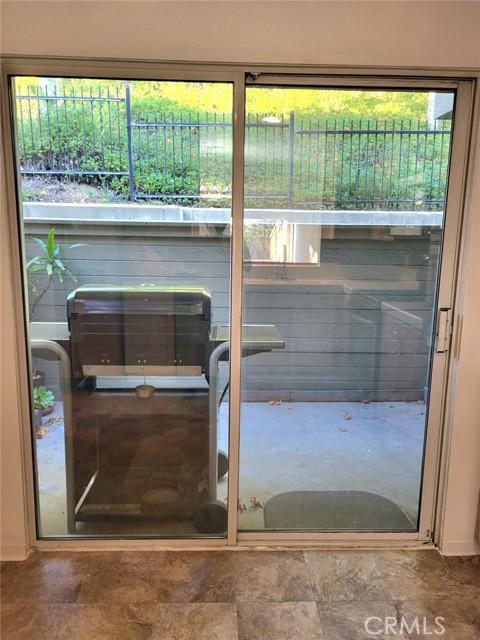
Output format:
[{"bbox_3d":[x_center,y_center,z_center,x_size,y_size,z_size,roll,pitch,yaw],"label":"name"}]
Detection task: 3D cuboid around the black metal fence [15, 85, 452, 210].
[{"bbox_3d":[-0.007,-2.261,6.371,5.840,1.490,0.080,0,9,-2],"label":"black metal fence"}]

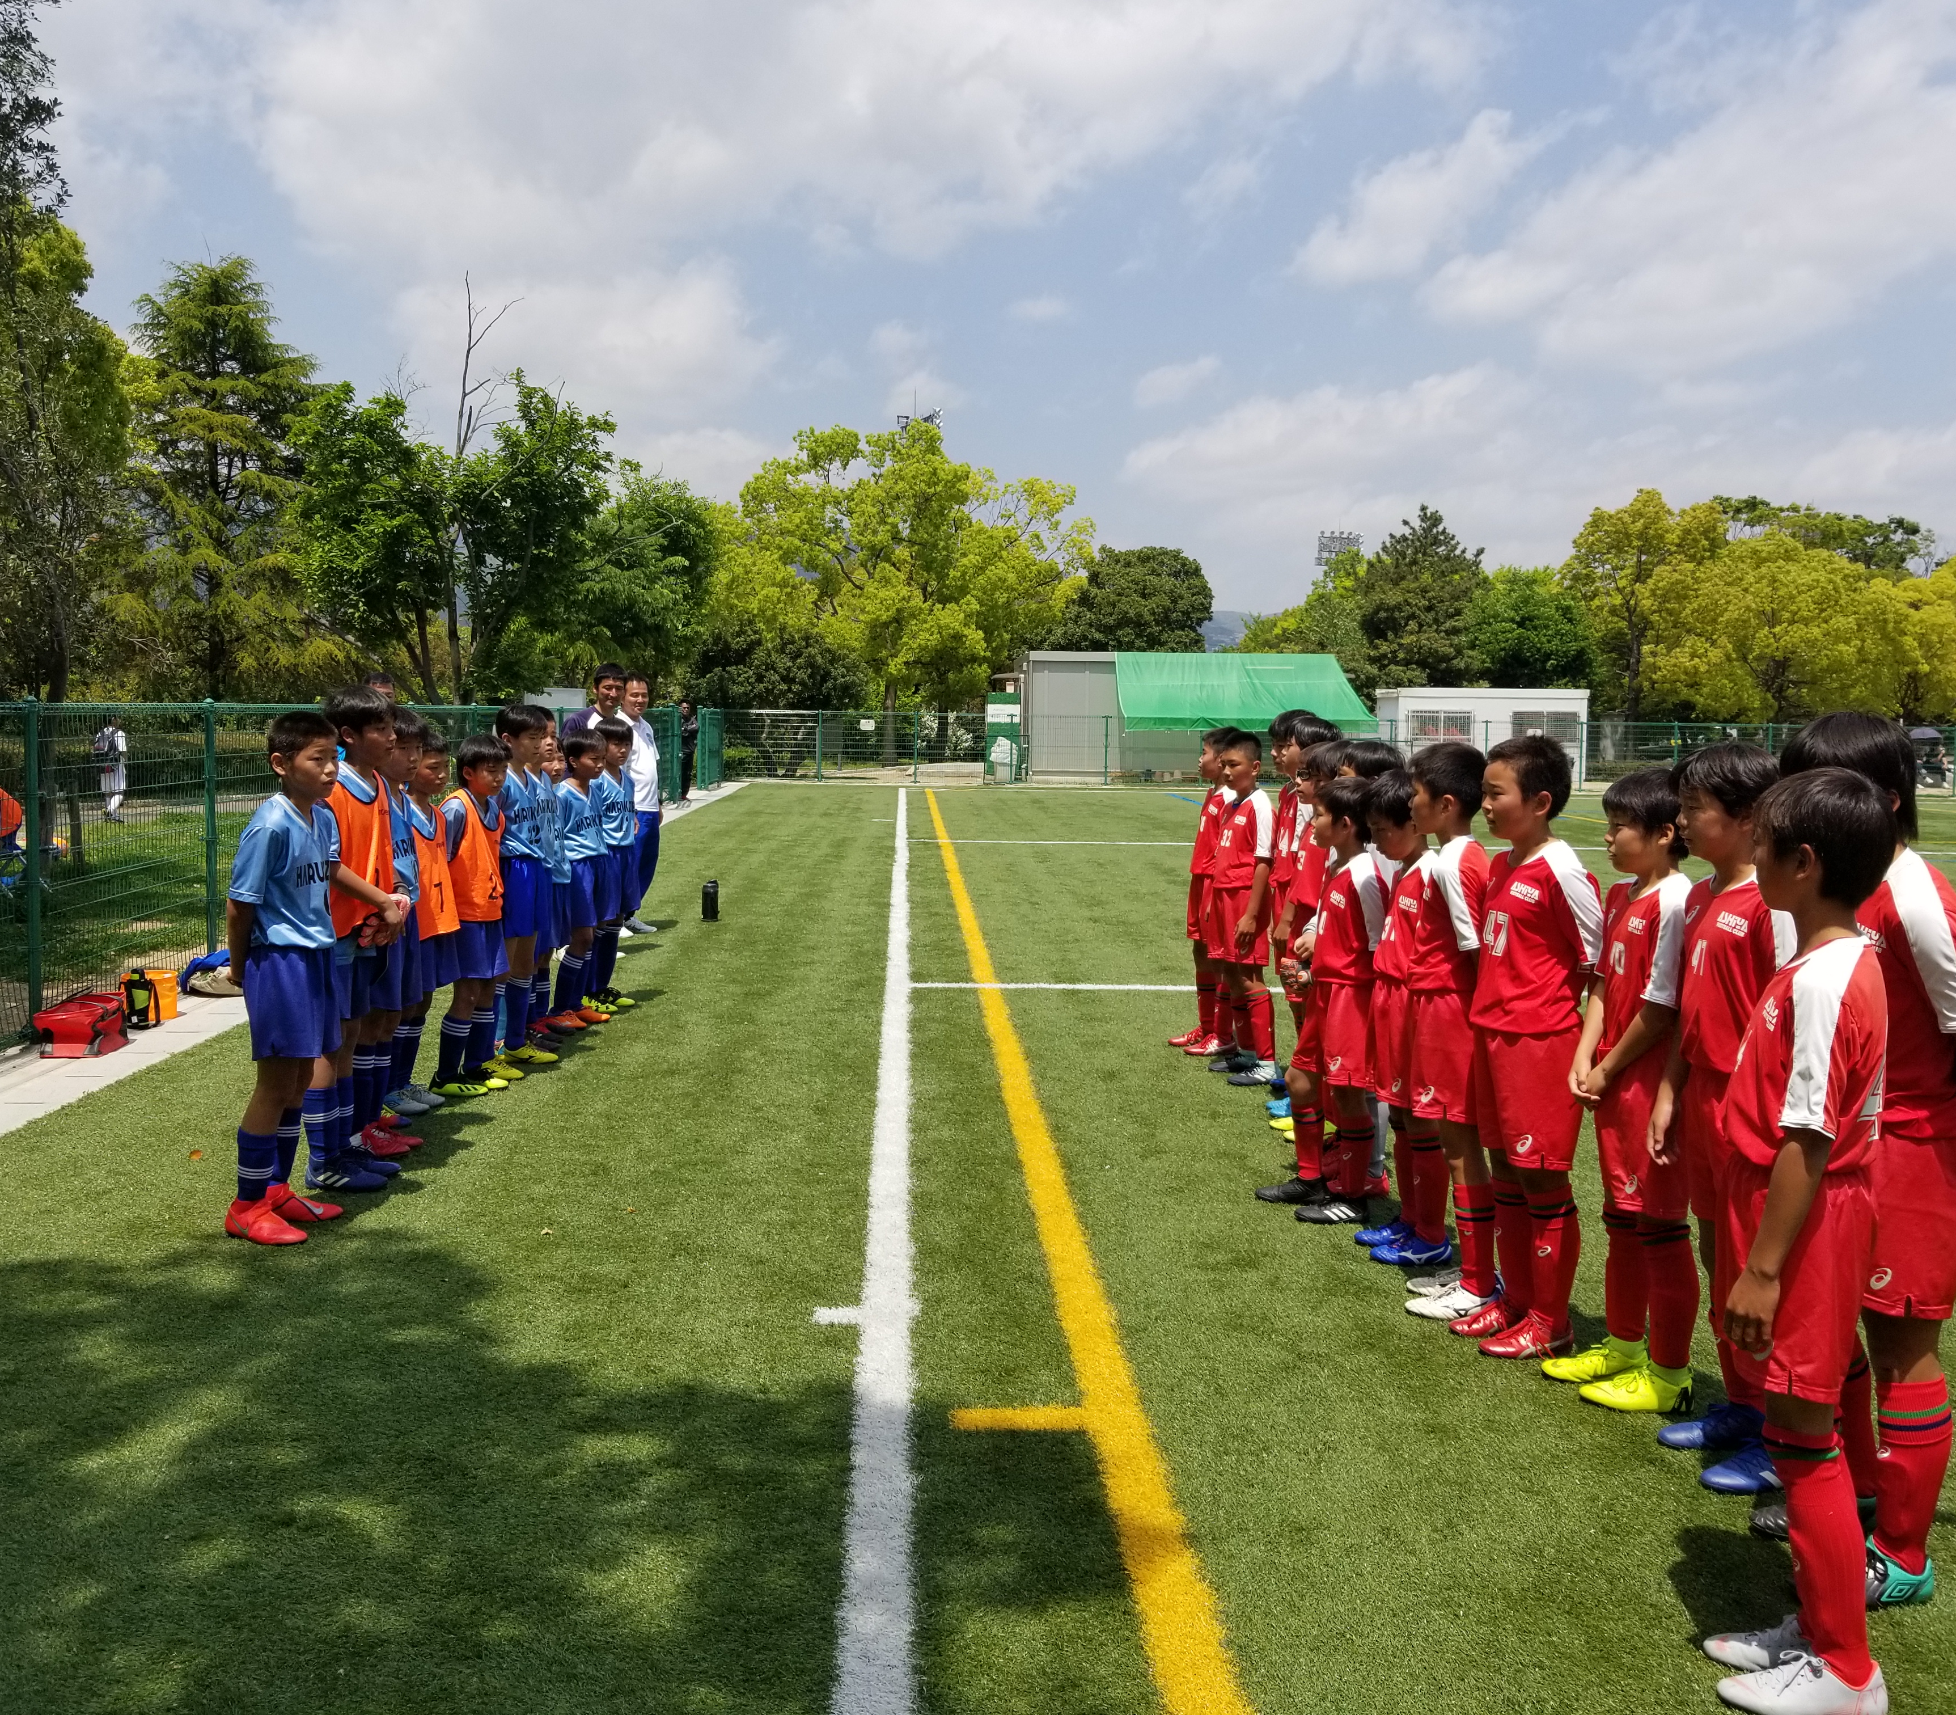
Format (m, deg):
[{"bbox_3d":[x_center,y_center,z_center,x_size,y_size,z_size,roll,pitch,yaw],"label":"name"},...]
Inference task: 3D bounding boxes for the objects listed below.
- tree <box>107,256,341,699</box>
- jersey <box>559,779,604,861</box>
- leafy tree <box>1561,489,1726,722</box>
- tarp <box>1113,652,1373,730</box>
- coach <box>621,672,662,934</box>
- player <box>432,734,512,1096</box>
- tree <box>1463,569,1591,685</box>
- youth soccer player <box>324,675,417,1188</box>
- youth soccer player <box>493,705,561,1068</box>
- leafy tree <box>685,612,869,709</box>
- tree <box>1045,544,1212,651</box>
[{"bbox_3d":[-15.858,-7.097,36.000,5.300,10.800,5.200,1,5,-2],"label":"tree"},{"bbox_3d":[-1.951,-0.189,8.450,0.230,0.420,0.380,2,5,10],"label":"jersey"},{"bbox_3d":[19.358,-6.508,49.721,5.100,8.241,5.100,1,4,0],"label":"leafy tree"},{"bbox_3d":[6.060,-3.807,39.500,5.750,1.800,2.000,1,5,-2],"label":"tarp"},{"bbox_3d":[-2.310,-0.386,11.733,0.340,1.733,0.520,2,4,20],"label":"coach"},{"bbox_3d":[-1.960,0.212,6.645,0.310,1.375,0.390,2,4,20],"label":"player"},{"bbox_3d":[16.660,-5.681,51.790,4.400,6.196,4.400,1,4,0],"label":"tree"},{"bbox_3d":[-1.900,0.244,5.308,0.360,1.530,0.420,1,4,8],"label":"youth soccer player"},{"bbox_3d":[-1.956,0.116,7.420,0.320,1.530,0.420,2,5,9],"label":"youth soccer player"},{"bbox_3d":[-4.716,-3.849,40.300,4.400,3.950,4.200,1,5,-2],"label":"leafy tree"},{"bbox_3d":[4.720,-6.462,55.000,6.000,7.000,5.800,1,5,-2],"label":"tree"}]

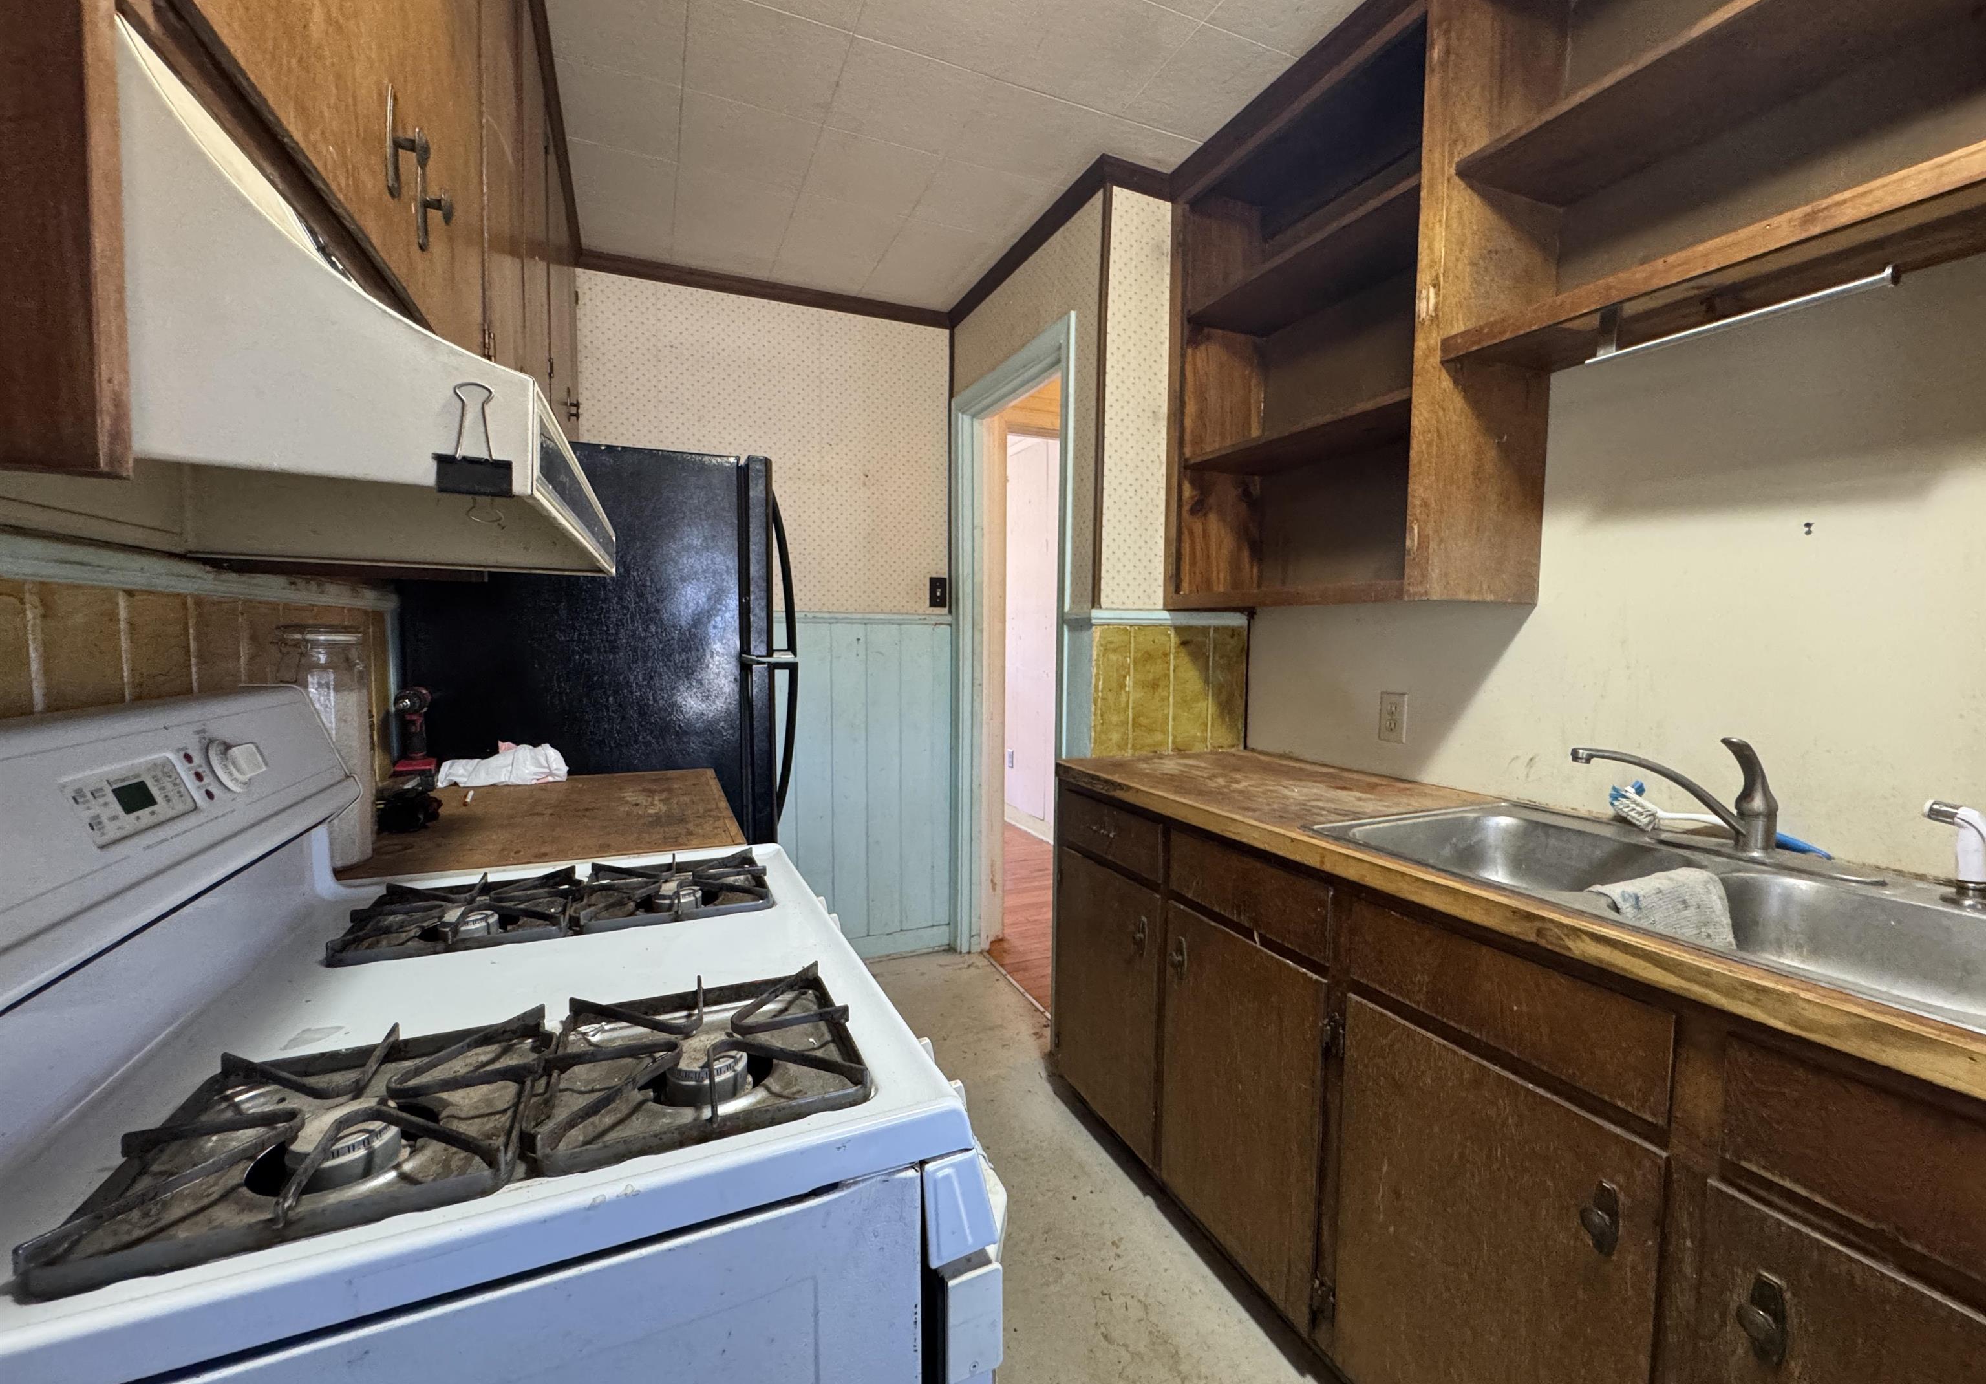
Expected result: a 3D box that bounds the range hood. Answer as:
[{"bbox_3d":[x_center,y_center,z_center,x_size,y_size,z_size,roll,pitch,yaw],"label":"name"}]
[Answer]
[{"bbox_3d":[-0.637,-0.263,0.749,0.470,0.240,0.750,-1,4,-24],"label":"range hood"}]

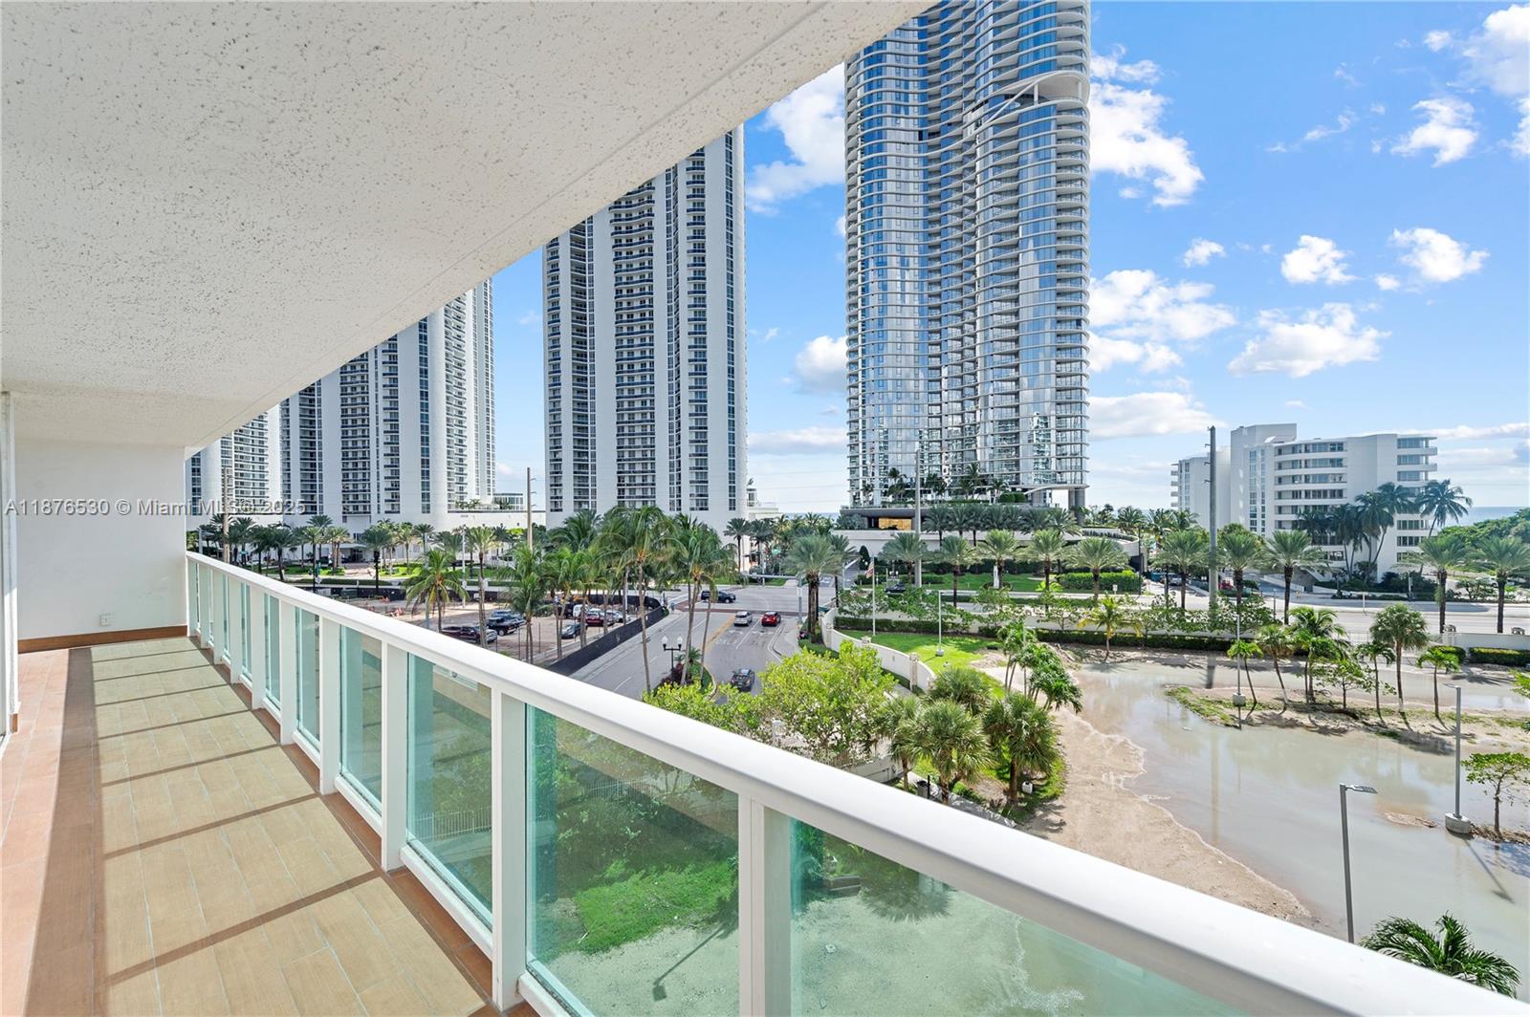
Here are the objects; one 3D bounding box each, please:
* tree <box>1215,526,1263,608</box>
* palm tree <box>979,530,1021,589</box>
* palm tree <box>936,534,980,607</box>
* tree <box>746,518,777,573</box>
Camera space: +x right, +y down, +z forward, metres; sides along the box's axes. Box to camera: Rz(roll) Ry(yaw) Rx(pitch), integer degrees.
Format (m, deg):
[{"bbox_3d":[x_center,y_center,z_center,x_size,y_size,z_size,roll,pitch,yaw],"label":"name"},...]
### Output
[{"bbox_3d":[47.894,7.584,60.000,4.200,11.796,4.200,-1,-1,39],"label":"tree"},{"bbox_3d":[34.461,9.096,87.000,5.800,11.900,5.800,-1,0,0],"label":"palm tree"},{"bbox_3d":[22.243,8.303,68.500,4.500,10.553,4.500,-1,-1,18],"label":"palm tree"},{"bbox_3d":[-0.730,8.150,121.000,6.000,11.921,5.800,0,0,0],"label":"tree"}]

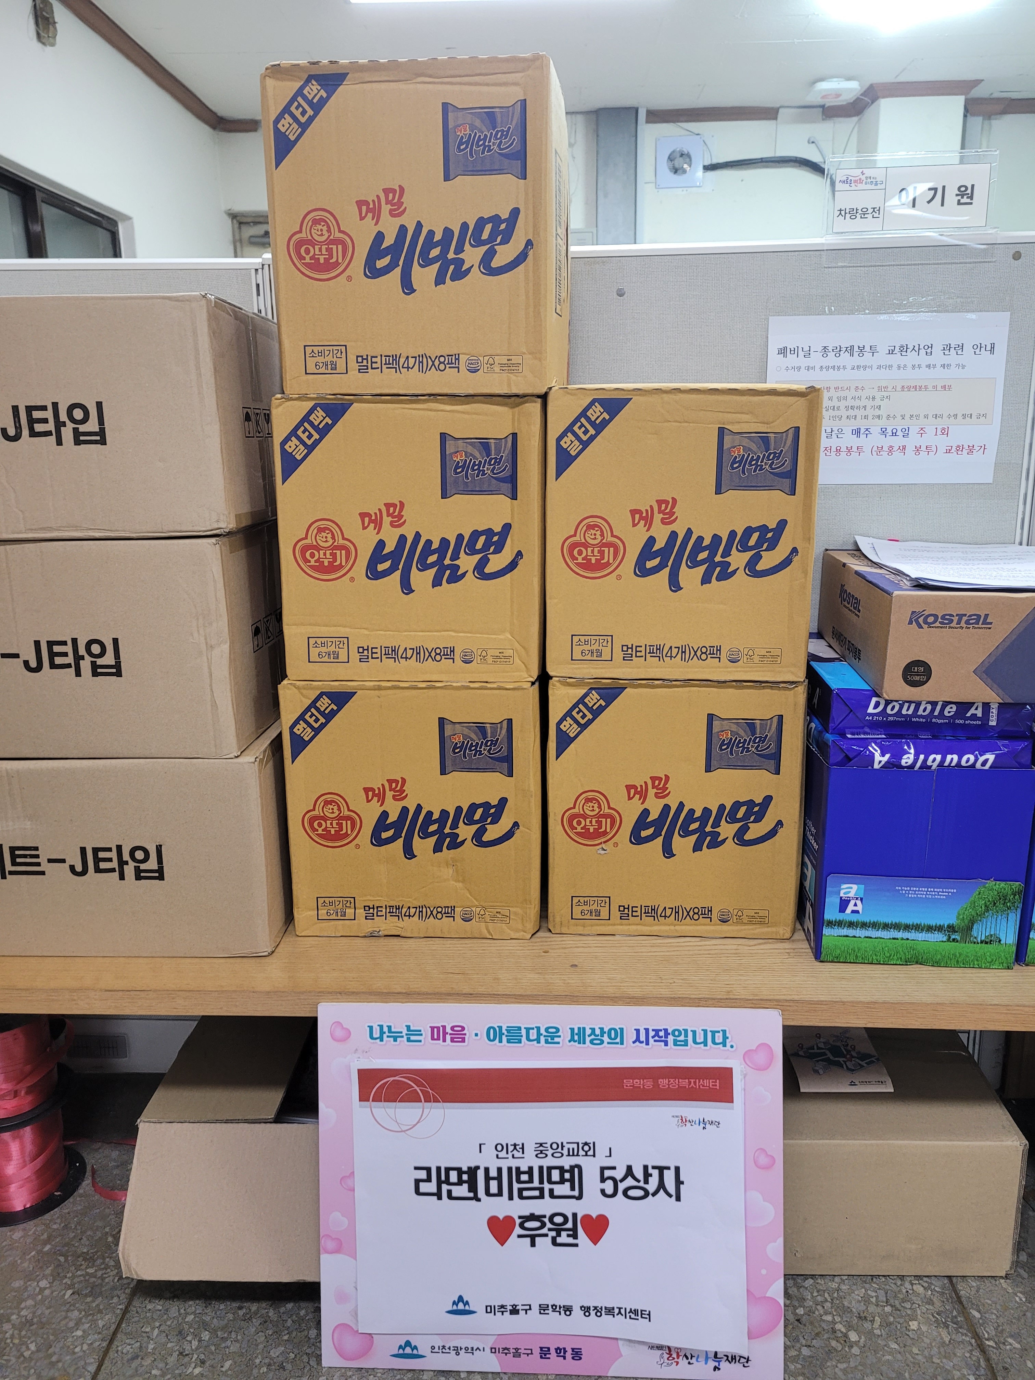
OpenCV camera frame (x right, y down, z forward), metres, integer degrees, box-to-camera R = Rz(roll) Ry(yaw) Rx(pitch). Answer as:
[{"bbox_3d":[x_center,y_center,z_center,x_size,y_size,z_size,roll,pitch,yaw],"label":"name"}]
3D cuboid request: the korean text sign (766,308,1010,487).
[{"bbox_3d":[0.470,-0.372,1.334,0.297,0.210,0.005,0,14,4],"label":"korean text sign"}]

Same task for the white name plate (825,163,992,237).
[{"bbox_3d":[0.485,-0.606,1.277,0.184,0.072,0.005,1,13,6],"label":"white name plate"}]

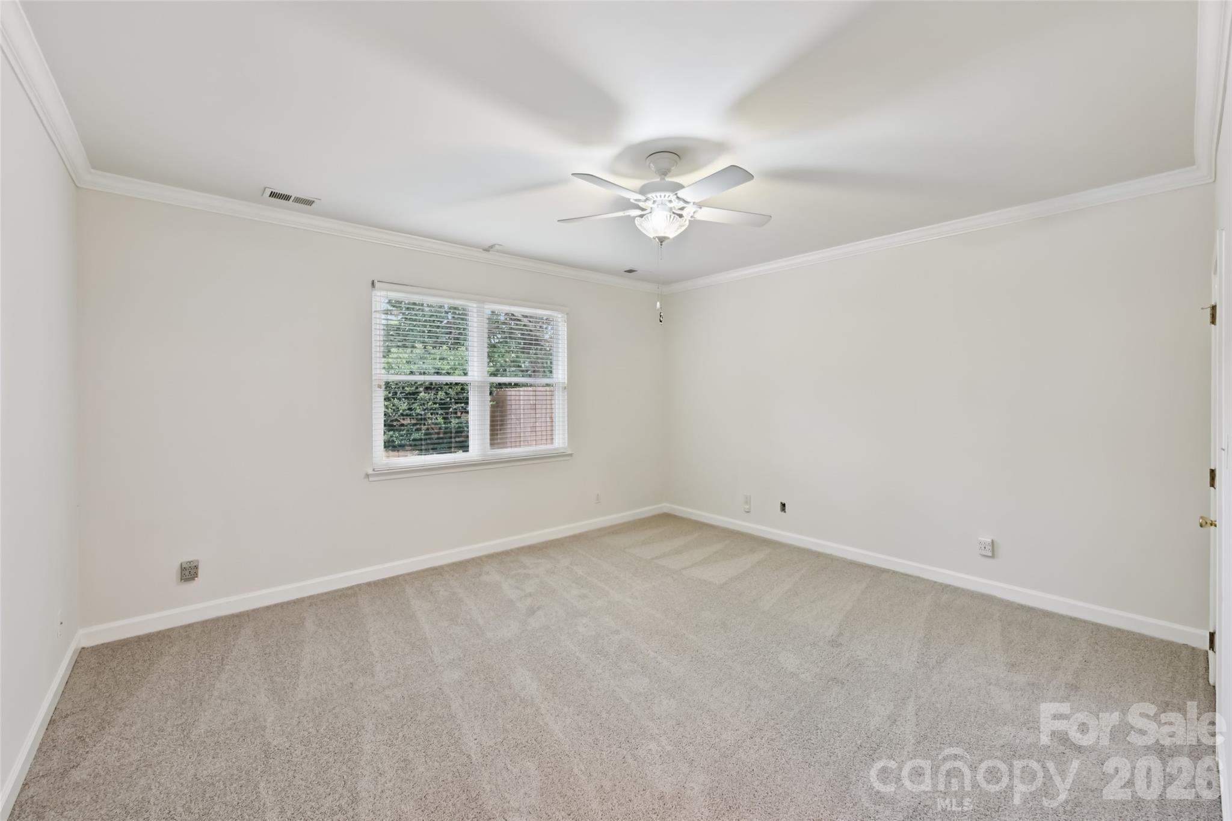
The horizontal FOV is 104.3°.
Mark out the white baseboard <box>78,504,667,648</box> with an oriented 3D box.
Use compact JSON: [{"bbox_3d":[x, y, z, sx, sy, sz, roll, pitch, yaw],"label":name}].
[{"bbox_3d":[-1.237,1.255,4.338,4.850,0.112,0.018,-2,3,-41],"label":"white baseboard"}]

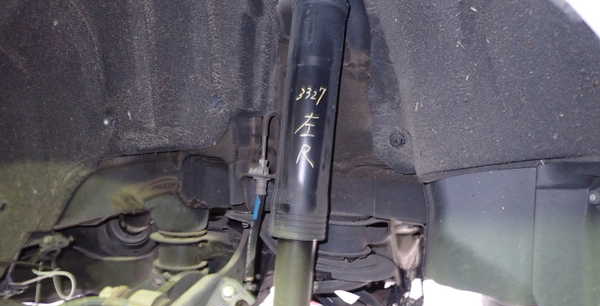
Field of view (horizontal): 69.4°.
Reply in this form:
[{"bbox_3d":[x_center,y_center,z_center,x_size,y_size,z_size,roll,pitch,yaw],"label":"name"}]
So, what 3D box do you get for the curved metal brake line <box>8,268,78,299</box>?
[{"bbox_3d":[-0.379,0.194,0.640,0.092,0.045,0.050,0,-2,0],"label":"curved metal brake line"}]

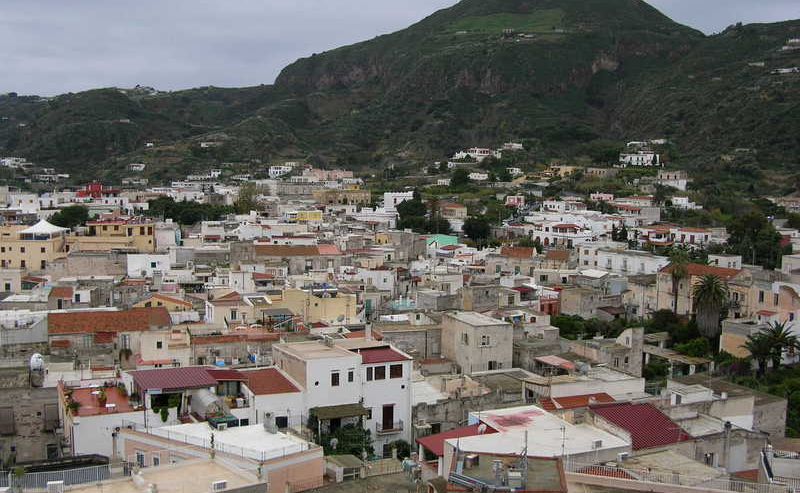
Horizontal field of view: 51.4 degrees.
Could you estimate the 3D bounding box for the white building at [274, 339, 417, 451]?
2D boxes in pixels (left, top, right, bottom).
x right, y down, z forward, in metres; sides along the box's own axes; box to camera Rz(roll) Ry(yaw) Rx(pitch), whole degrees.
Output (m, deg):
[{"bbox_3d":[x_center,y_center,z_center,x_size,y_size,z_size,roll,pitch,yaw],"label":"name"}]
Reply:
[{"bbox_3d":[-5.450,14.841,82.028,11.560,9.800,6.900,-2,9,-19],"label":"white building"}]

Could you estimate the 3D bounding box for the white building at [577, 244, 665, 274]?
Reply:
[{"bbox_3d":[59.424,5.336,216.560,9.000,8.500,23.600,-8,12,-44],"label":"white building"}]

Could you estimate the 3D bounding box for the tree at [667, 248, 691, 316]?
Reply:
[{"bbox_3d":[55.564,7.215,166.958,4.400,14.200,4.400,1,9,0],"label":"tree"}]

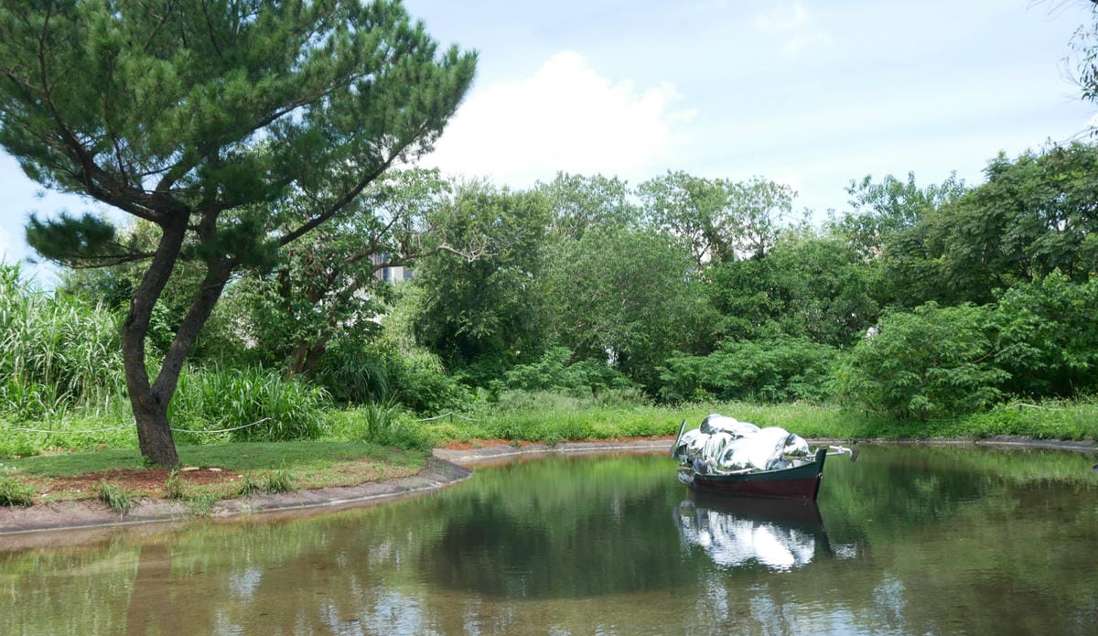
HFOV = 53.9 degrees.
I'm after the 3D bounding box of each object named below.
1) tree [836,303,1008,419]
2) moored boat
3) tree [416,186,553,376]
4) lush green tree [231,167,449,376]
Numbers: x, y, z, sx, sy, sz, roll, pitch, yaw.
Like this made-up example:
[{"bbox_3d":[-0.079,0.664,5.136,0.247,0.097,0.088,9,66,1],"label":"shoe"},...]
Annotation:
[{"bbox_3d":[9.953,1.151,28.800,4.270,3.080,3.630,-2,-3,0],"label":"tree"},{"bbox_3d":[3.194,2.117,16.869,1.250,1.330,3.200,1,-4,-37],"label":"moored boat"},{"bbox_3d":[-2.148,-0.591,34.000,4.110,7.450,4.110,-2,-3,0],"label":"tree"},{"bbox_3d":[-5.911,-0.619,30.500,5.730,7.330,5.230,-2,-3,0],"label":"lush green tree"}]

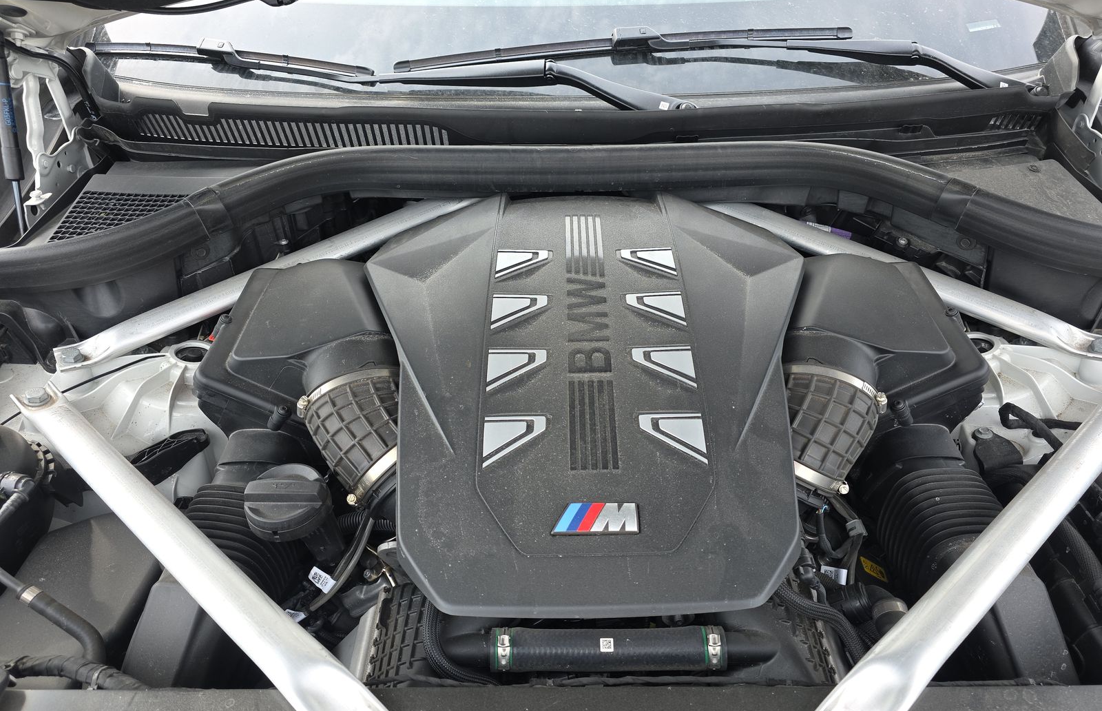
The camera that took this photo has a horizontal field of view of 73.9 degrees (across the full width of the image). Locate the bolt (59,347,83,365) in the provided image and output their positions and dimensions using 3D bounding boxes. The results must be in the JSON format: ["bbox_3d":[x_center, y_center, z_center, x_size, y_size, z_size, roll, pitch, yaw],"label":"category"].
[{"bbox_3d":[-0.517,0.001,0.790,0.025,0.013,0.025,0,33,0],"label":"bolt"}]

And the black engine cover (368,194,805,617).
[{"bbox_3d":[0.042,0.013,0.789,0.515,0.110,0.520,0,46,0],"label":"black engine cover"}]

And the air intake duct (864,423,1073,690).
[{"bbox_3d":[0.400,0.218,0.750,0.165,0.180,0.260,0,39,0],"label":"air intake duct"}]

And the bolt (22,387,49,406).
[{"bbox_3d":[-0.574,0.046,0.815,0.026,0.012,0.026,0,39,0],"label":"bolt"}]

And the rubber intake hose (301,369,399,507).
[{"bbox_3d":[-0.195,0.084,0.760,0.108,0.108,0.130,-20,62,-27],"label":"rubber intake hose"}]

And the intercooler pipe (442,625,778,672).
[{"bbox_3d":[0.052,0.257,0.640,0.287,0.039,0.039,0,33,0],"label":"intercooler pipe"}]

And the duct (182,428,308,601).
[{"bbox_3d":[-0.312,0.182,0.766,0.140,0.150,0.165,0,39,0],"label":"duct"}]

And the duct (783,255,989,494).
[{"bbox_3d":[0.367,0.030,0.860,0.245,0.200,0.280,0,39,0],"label":"duct"}]

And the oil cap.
[{"bbox_3d":[-0.242,0.146,0.690,0.077,0.090,0.077,-9,38,7],"label":"oil cap"}]

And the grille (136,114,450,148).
[{"bbox_3d":[-0.356,-0.307,1.005,0.445,0.042,0.030,5,3,8],"label":"grille"}]

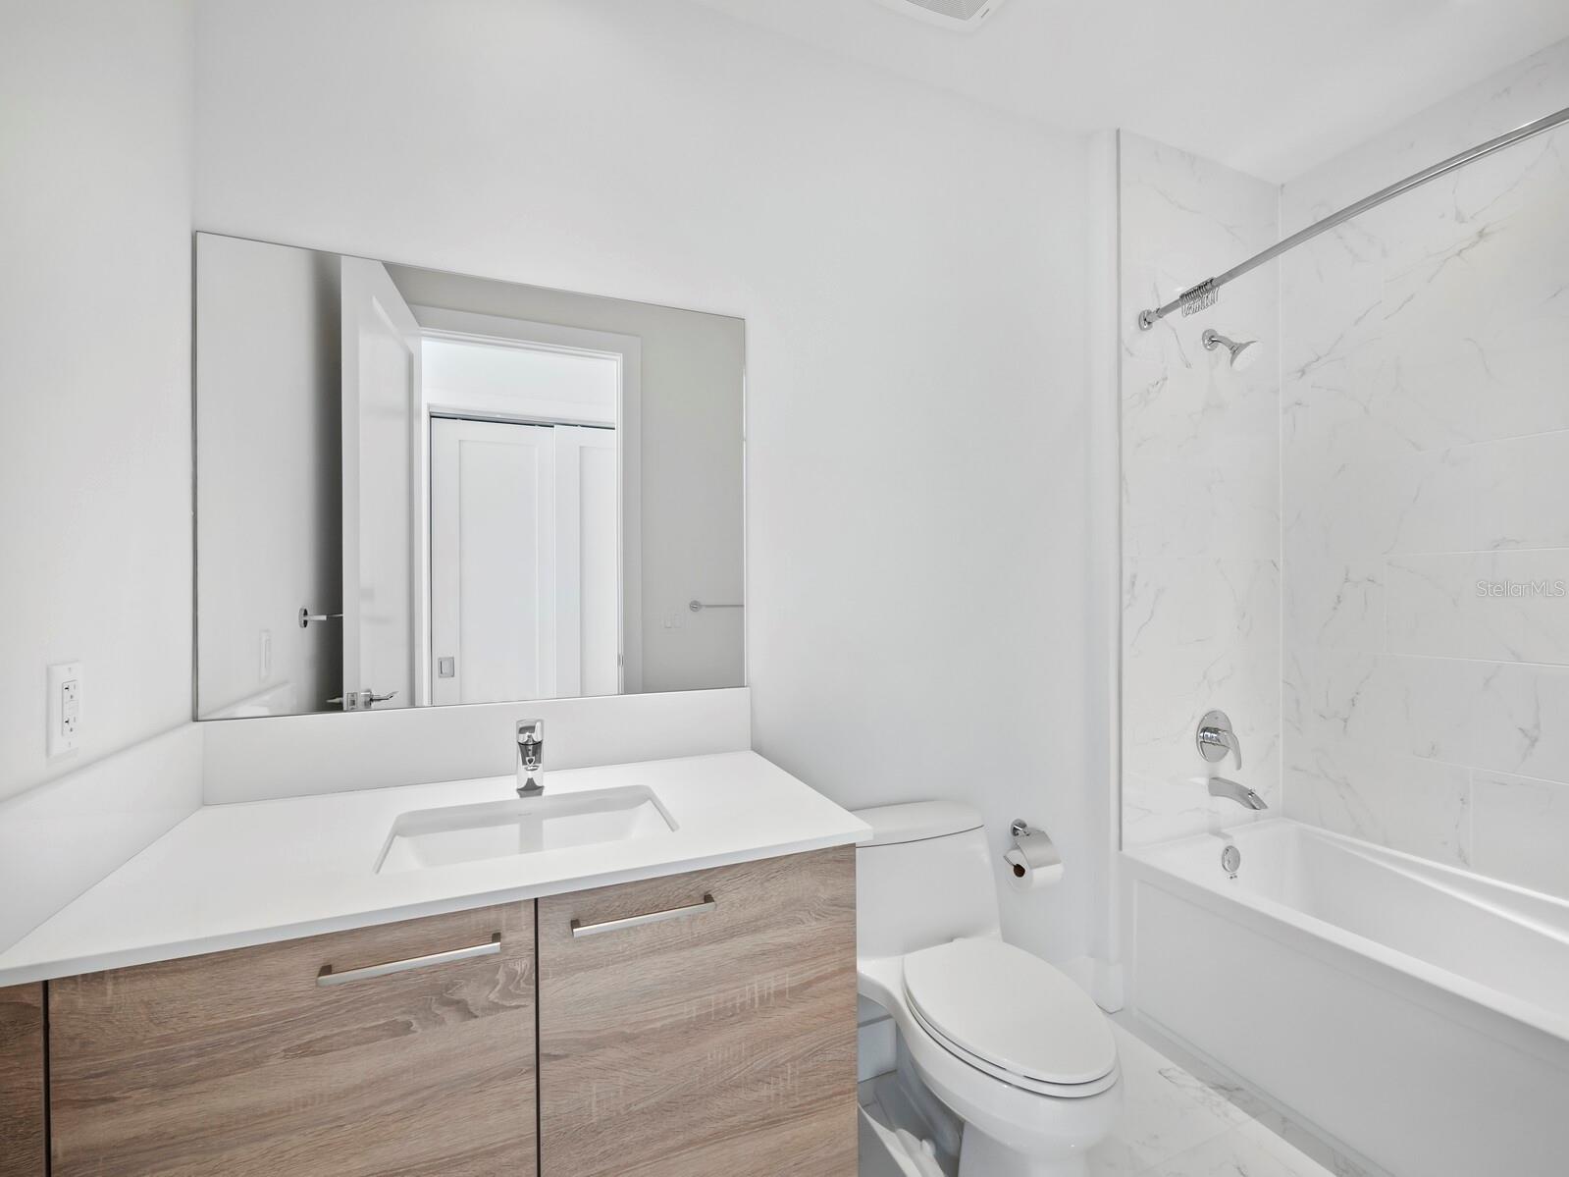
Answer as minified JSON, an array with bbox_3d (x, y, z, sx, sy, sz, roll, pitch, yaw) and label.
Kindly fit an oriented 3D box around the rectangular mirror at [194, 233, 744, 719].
[{"bbox_3d":[-0.564,-0.200,1.306,1.012,0.860,0.015,0,0,-22],"label":"rectangular mirror"}]

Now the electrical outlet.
[{"bbox_3d":[-0.910,0.152,0.803,0.008,0.114,0.067,0,0,-22],"label":"electrical outlet"}]

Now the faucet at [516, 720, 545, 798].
[{"bbox_3d":[-0.477,0.317,1.193,0.049,0.138,0.140,0,0,-22],"label":"faucet"}]

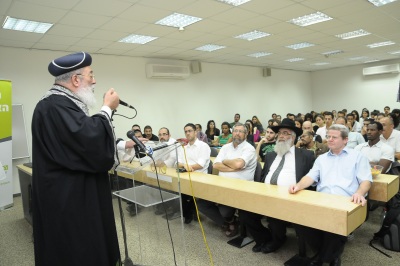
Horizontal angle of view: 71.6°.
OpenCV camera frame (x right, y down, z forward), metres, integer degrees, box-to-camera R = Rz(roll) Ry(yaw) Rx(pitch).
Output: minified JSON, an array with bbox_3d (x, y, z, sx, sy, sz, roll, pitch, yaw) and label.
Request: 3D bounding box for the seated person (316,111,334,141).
[{"bbox_3d":[2.277,0.334,5.029,0.520,1.391,0.750,2,7,44],"label":"seated person"}]

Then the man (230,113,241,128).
[{"bbox_3d":[1.015,0.148,8.023,0.500,1.369,0.720,1,7,41],"label":"man"}]

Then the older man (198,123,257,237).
[{"bbox_3d":[0.425,0.597,3.249,0.580,1.401,0.720,1,6,37],"label":"older man"}]

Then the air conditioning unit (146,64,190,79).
[{"bbox_3d":[-0.806,-1.585,7.268,1.200,0.350,0.220,-8,7,-41],"label":"air conditioning unit"}]

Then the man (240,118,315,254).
[{"bbox_3d":[0.790,0.585,2.899,0.620,1.445,0.740,1,7,41],"label":"man"}]

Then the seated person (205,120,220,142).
[{"bbox_3d":[0.194,0.381,6.314,0.480,1.307,0.720,1,6,37],"label":"seated person"}]

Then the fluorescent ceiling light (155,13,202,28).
[{"bbox_3d":[-0.327,-1.691,4.199,0.560,0.070,0.560,-8,7,-41],"label":"fluorescent ceiling light"}]

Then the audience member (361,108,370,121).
[{"bbox_3d":[3.971,0.100,6.729,0.480,1.356,0.720,2,7,44],"label":"audience member"}]

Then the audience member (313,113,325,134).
[{"bbox_3d":[2.487,0.271,5.927,0.460,1.332,0.720,2,7,44],"label":"audience member"}]

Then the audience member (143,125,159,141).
[{"bbox_3d":[-1.224,0.500,6.061,0.500,1.278,0.720,1,6,37],"label":"audience member"}]

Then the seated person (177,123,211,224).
[{"bbox_3d":[-0.165,0.579,3.800,0.500,1.405,0.700,1,7,38],"label":"seated person"}]

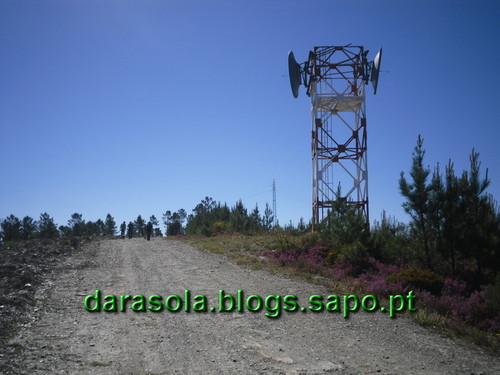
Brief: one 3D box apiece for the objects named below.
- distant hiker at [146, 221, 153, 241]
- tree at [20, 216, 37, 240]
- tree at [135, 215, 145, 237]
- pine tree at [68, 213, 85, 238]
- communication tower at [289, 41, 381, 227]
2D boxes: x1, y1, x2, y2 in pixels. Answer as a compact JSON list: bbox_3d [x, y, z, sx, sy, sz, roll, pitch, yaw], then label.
[{"bbox_3d":[-9.064,3.960,45.500,0.560,1.730,0.420,0,-9,0],"label":"distant hiker"},{"bbox_3d":[-28.044,5.159,64.000,2.026,3.102,2.026,0,-9,0],"label":"tree"},{"bbox_3d":[-15.668,5.519,72.000,1.567,3.205,1.567,0,-9,0],"label":"tree"},{"bbox_3d":[-23.339,5.078,68.000,2.287,3.296,2.287,0,-9,0],"label":"pine tree"},{"bbox_3d":[6.475,-3.312,37.261,7.143,13.574,3.900,0,-9,0],"label":"communication tower"}]

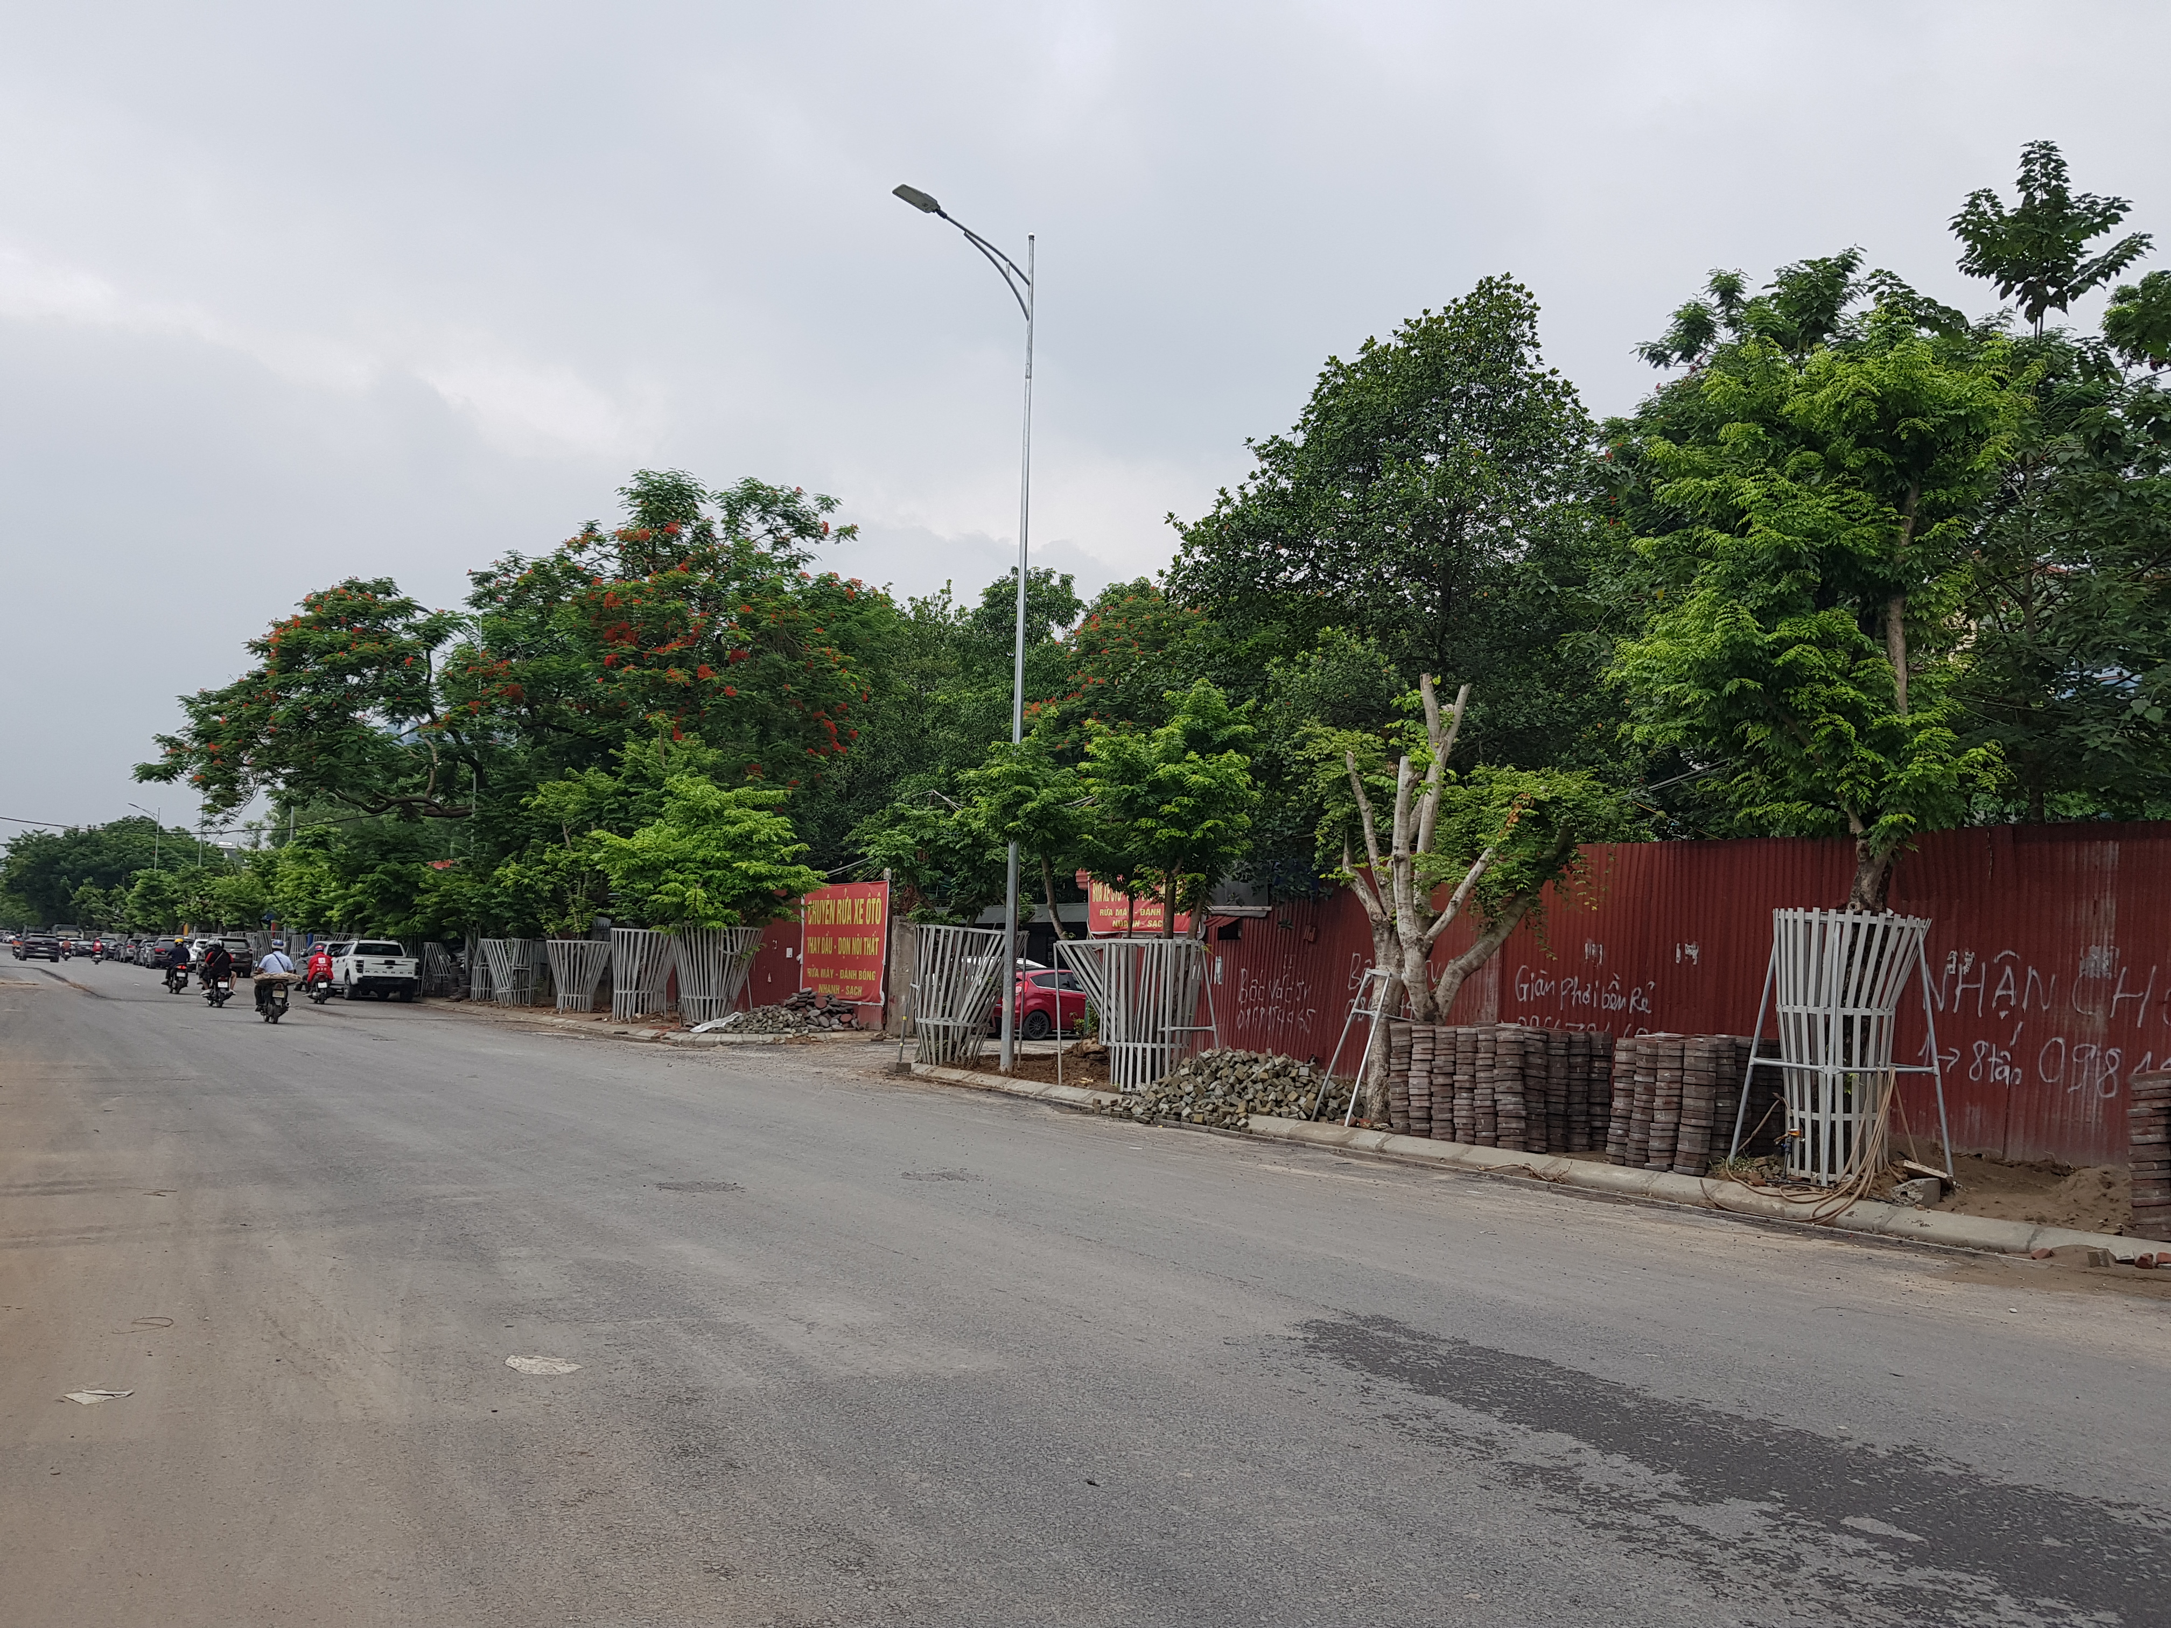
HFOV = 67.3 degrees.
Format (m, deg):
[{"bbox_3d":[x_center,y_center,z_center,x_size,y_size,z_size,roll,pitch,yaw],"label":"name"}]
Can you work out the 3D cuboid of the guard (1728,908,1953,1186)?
[{"bbox_3d":[6.014,1.812,13.098,1.500,2.100,1.500,5,-6,-33],"label":"guard"}]

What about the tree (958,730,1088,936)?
[{"bbox_3d":[-0.643,1.150,20.506,1.800,4.410,1.800,2,-5,0],"label":"tree"}]

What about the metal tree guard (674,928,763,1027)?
[{"bbox_3d":[-7.509,3.377,33.500,1.800,1.920,1.700,5,-6,-34],"label":"metal tree guard"}]

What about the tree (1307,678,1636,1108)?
[{"bbox_3d":[3.675,0.890,15.600,3.100,4.170,2.700,5,-6,-34],"label":"tree"}]

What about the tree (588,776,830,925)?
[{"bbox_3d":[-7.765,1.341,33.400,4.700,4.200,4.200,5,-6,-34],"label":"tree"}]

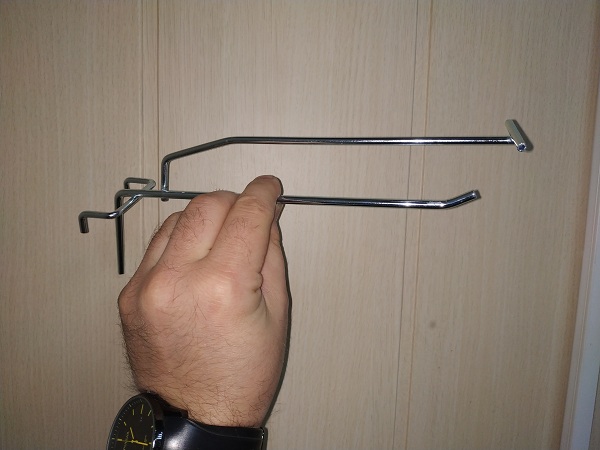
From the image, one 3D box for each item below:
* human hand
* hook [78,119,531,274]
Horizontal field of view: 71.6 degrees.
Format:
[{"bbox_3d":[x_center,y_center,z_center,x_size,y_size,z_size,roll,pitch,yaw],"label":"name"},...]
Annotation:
[{"bbox_3d":[-0.049,0.036,0.225,0.082,0.122,0.085,1,-8,14],"label":"human hand"},{"bbox_3d":[-0.009,-0.005,0.260,0.256,0.113,0.056,3,29,10],"label":"hook"}]

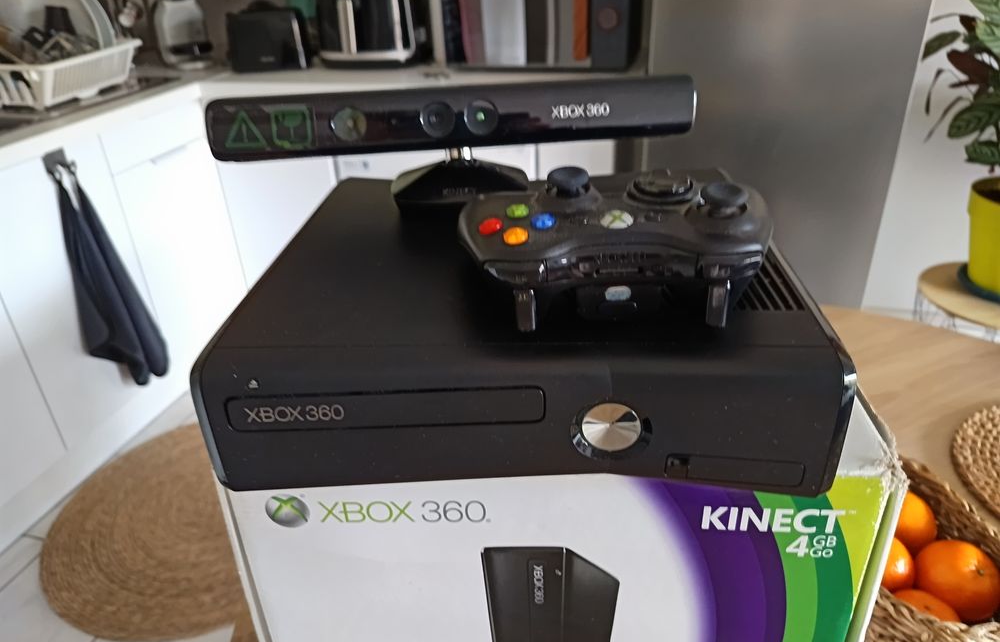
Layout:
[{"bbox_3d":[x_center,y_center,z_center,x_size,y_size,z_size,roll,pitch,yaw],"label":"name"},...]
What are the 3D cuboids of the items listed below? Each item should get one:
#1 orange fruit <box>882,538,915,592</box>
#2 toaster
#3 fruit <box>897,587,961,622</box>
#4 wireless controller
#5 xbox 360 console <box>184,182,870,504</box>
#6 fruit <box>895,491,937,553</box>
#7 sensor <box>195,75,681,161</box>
[{"bbox_3d":[0.298,0.199,0.547,0.059,0.056,0.059,6,30,15],"label":"orange fruit"},{"bbox_3d":[-0.733,-0.899,2.203,0.240,0.180,0.155,-3,29,-1],"label":"toaster"},{"bbox_3d":[0.301,0.225,0.502,0.059,0.056,0.059,6,30,15],"label":"fruit"},{"bbox_3d":[0.053,-0.047,0.338,0.153,0.057,0.106,1,29,7],"label":"wireless controller"},{"bbox_3d":[0.014,-0.016,0.413,0.270,0.075,0.264,0,29,4],"label":"xbox 360 console"},{"bbox_3d":[0.339,0.176,0.587,0.059,0.056,0.059,6,30,15],"label":"fruit"},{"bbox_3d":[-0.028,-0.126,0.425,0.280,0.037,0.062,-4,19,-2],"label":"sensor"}]

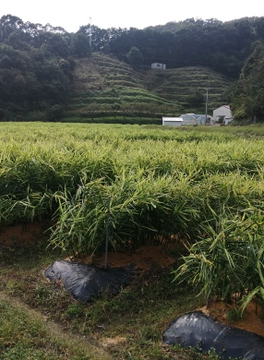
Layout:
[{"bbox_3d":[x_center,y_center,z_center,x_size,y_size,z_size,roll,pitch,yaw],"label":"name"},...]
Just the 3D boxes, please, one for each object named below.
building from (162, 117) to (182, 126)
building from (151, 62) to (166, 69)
[{"bbox_3d":[10.804,-15.284,95.000,5.000,2.400,3.500,-1,9,-6],"label":"building"},{"bbox_3d":[12.266,-52.086,165.000,6.400,2.500,3.000,-4,10,-25],"label":"building"}]

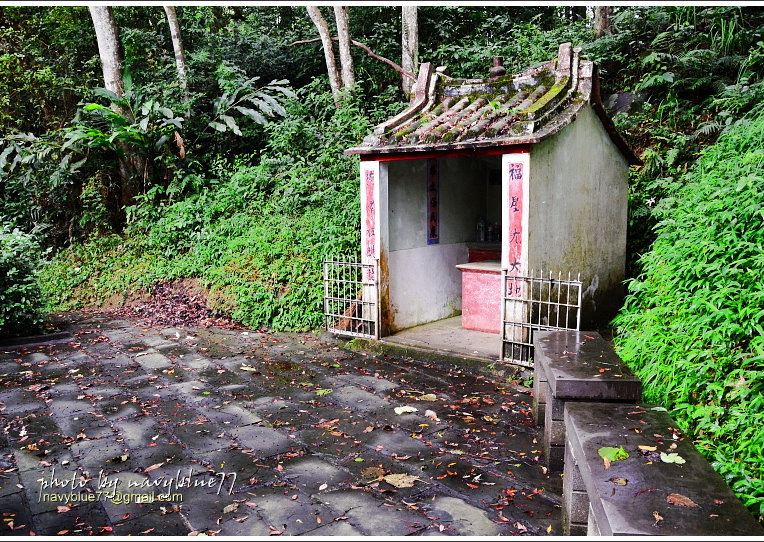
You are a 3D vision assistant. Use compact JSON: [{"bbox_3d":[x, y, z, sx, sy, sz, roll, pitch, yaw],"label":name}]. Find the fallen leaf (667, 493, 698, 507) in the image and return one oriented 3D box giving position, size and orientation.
[{"bbox_3d":[1.006,0.768,2.041,0.100,0.020,0.070,4,9,35],"label":"fallen leaf"}]

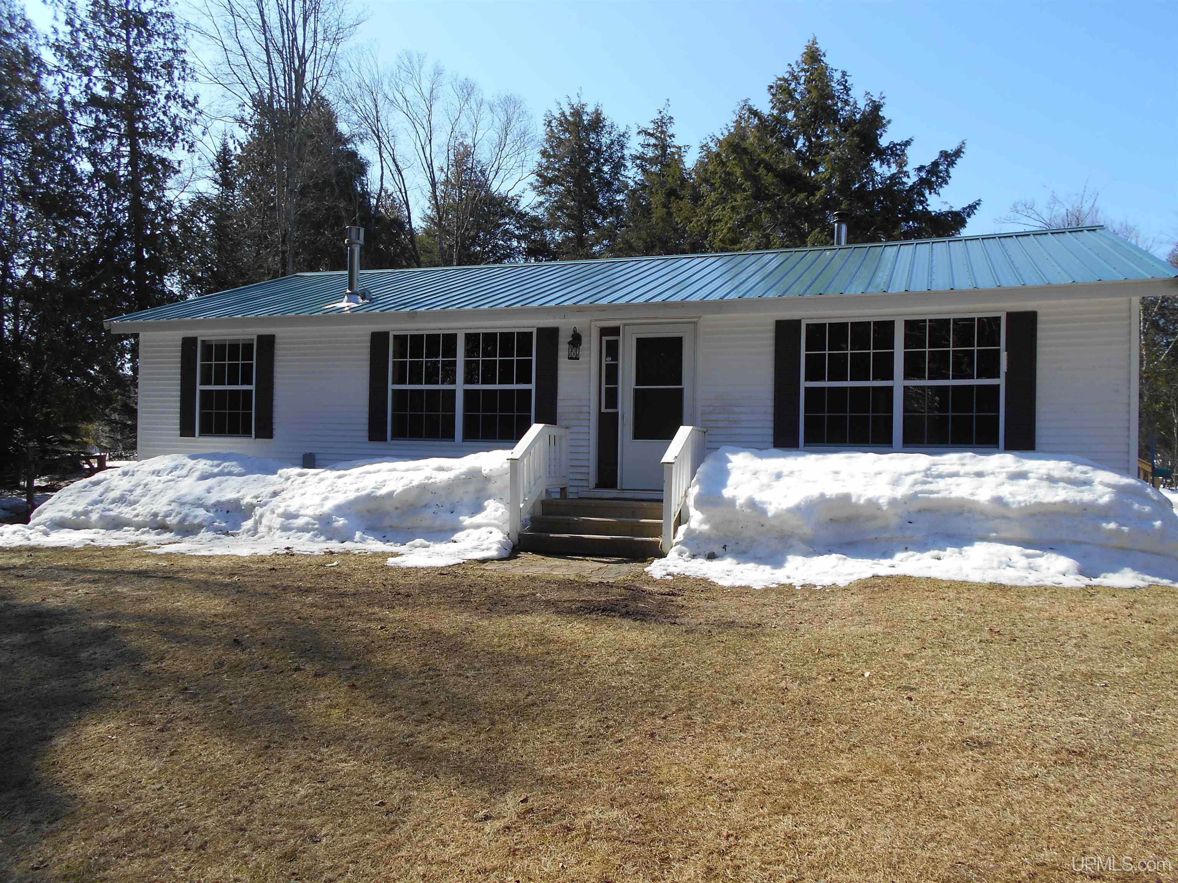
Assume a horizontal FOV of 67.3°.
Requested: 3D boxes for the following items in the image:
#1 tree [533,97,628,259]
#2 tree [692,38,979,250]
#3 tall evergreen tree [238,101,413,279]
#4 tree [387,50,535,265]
[{"bbox_3d":[-0.423,-5.219,30.945,4.020,13.720,4.020,1,0,-1],"label":"tree"},{"bbox_3d":[6.871,-4.844,24.948,8.360,13.120,7.770,1,0,15],"label":"tree"},{"bbox_3d":[-7.860,-4.328,25.954,5.590,11.600,5.590,1,0,-17],"label":"tall evergreen tree"},{"bbox_3d":[-4.777,-6.295,31.937,5.750,15.740,5.750,1,0,-9],"label":"tree"}]

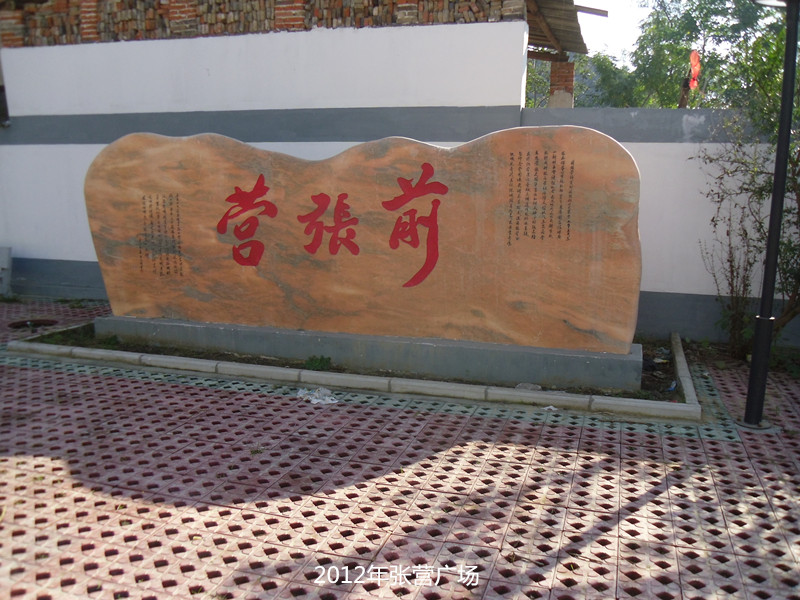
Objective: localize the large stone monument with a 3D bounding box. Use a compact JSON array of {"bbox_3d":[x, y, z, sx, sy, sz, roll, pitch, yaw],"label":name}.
[{"bbox_3d":[-0.590,-0.520,6.600,5.400,2.060,0.590,4,10,17],"label":"large stone monument"}]

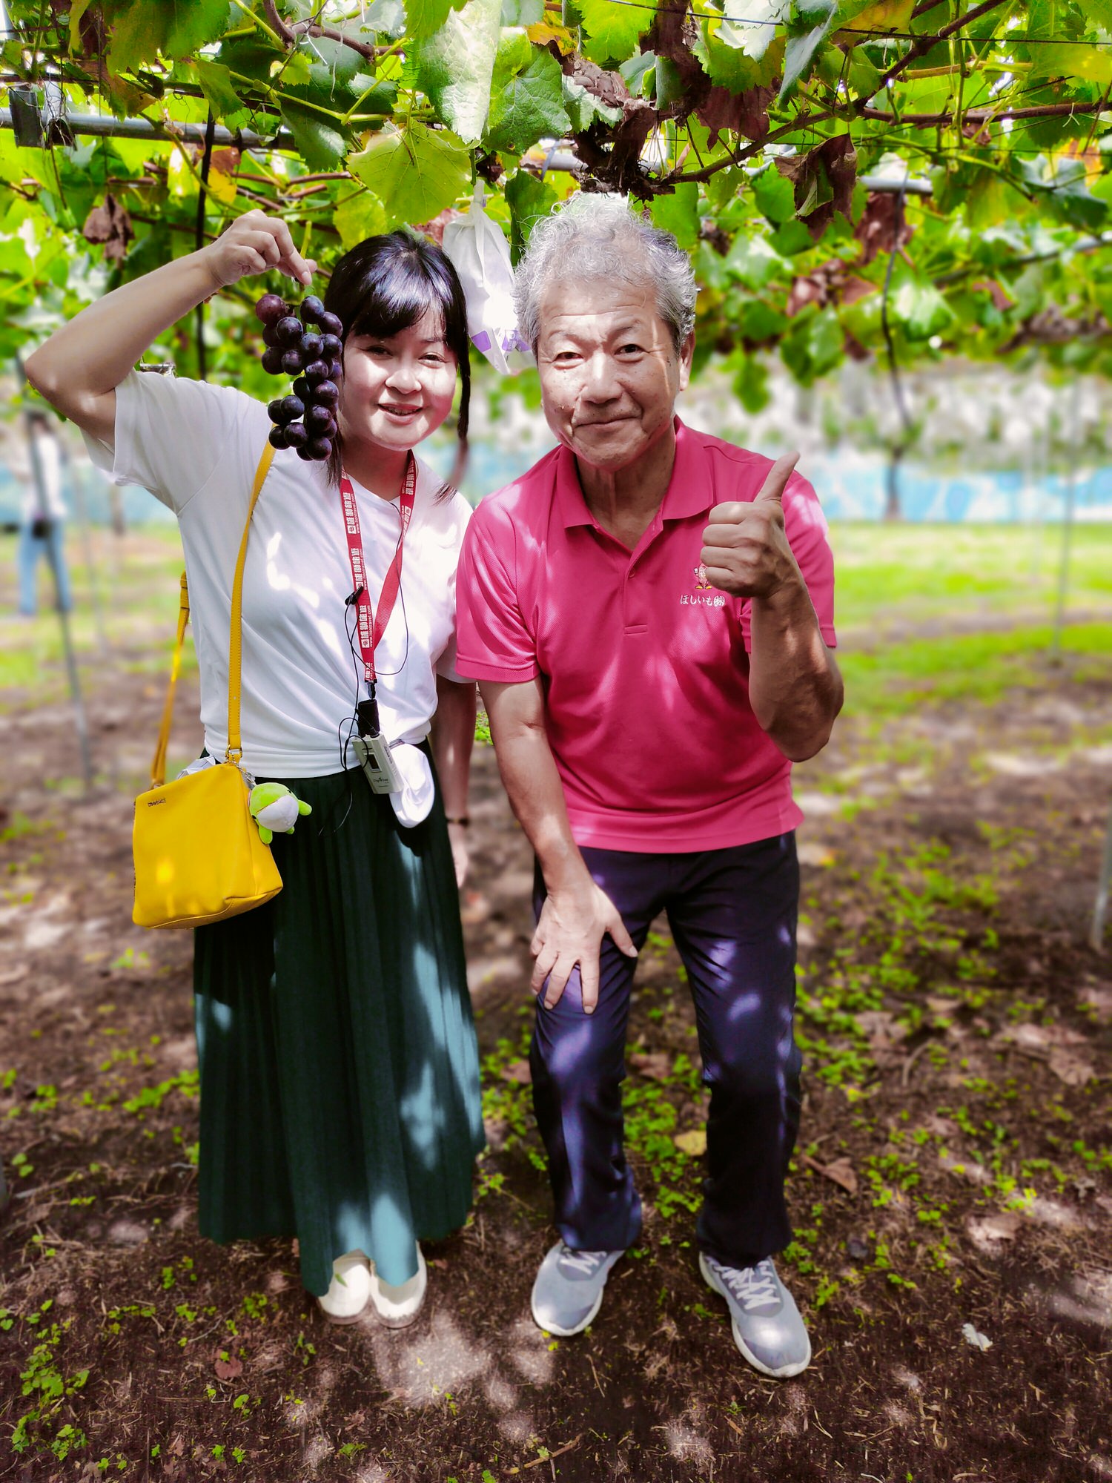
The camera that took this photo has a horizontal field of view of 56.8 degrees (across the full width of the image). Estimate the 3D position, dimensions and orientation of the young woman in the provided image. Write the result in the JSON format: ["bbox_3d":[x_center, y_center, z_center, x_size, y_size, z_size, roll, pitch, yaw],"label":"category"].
[{"bbox_3d":[-0.362,0.127,1.481,0.540,1.580,0.450,-5,16,-13],"label":"young woman"}]

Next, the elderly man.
[{"bbox_3d":[0.119,0.156,1.393,0.500,1.550,0.610,-1,16,2],"label":"elderly man"}]

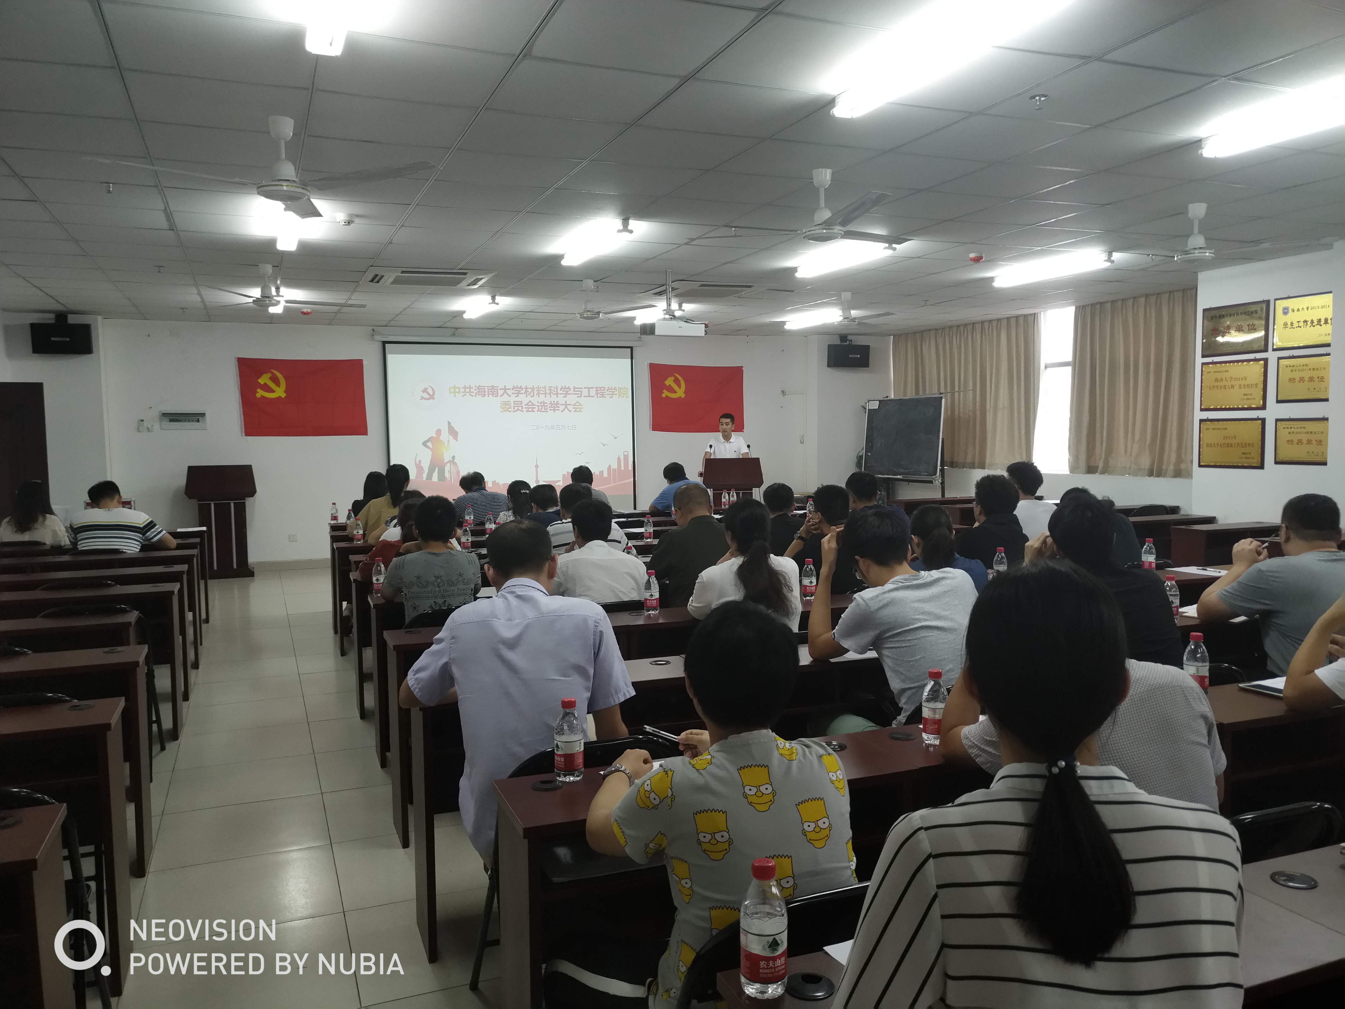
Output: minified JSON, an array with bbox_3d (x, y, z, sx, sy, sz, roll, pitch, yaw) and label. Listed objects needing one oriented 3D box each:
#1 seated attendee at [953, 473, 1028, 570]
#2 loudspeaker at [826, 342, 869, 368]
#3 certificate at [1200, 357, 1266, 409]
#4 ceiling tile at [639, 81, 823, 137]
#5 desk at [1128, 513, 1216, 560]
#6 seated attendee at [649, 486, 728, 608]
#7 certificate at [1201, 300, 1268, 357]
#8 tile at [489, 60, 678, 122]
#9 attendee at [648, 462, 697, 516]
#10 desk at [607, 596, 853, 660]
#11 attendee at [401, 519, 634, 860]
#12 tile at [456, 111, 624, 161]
[{"bbox_3d":[1.760,0.474,5.528,0.520,1.295,0.740,-3,5,-31],"label":"seated attendee"},{"bbox_3d":[2.515,-2.114,13.838,0.540,0.330,0.320,-2,5,-7],"label":"loudspeaker"},{"bbox_3d":[4.746,-1.006,8.220,0.030,0.420,0.610,-3,5,-23],"label":"certificate"},{"bbox_3d":[0.238,-1.585,3.890,0.600,0.020,0.600,-3,5,-23],"label":"ceiling tile"},{"bbox_3d":[3.684,0.491,7.444,0.940,0.760,0.360,-3,5,-23],"label":"desk"},{"bbox_3d":[0.083,0.545,5.035,0.520,1.300,0.750,-2,4,-23],"label":"seated attendee"},{"bbox_3d":[4.527,-1.407,7.835,0.025,0.393,0.585,-2,4,-23],"label":"certificate"},{"bbox_3d":[-0.334,-1.537,3.616,0.610,0.018,0.600,-3,5,-23],"label":"tile"},{"bbox_3d":[0.013,0.223,9.314,0.560,1.245,0.750,-3,5,-28],"label":"attendee"},{"bbox_3d":[0.302,0.834,4.277,1.120,0.760,0.400,-4,5,-28],"label":"desk"},{"bbox_3d":[-0.427,0.691,2.838,0.660,1.305,0.750,-2,5,-21],"label":"attendee"},{"bbox_3d":[-0.559,-1.575,4.126,0.610,0.030,0.580,-2,5,-23],"label":"tile"}]

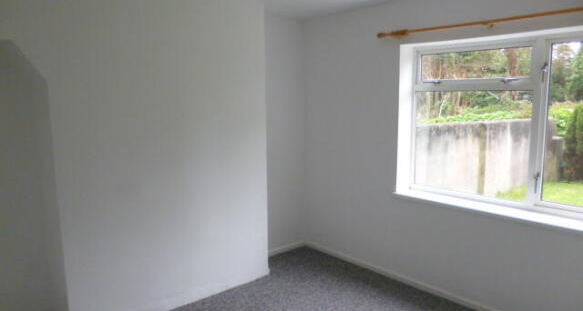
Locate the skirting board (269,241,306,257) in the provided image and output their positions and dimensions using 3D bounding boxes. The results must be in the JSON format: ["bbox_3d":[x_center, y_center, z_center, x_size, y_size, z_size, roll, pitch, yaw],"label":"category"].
[{"bbox_3d":[-0.135,1.001,4.185,0.710,0.062,0.020,-6,10,-38],"label":"skirting board"}]

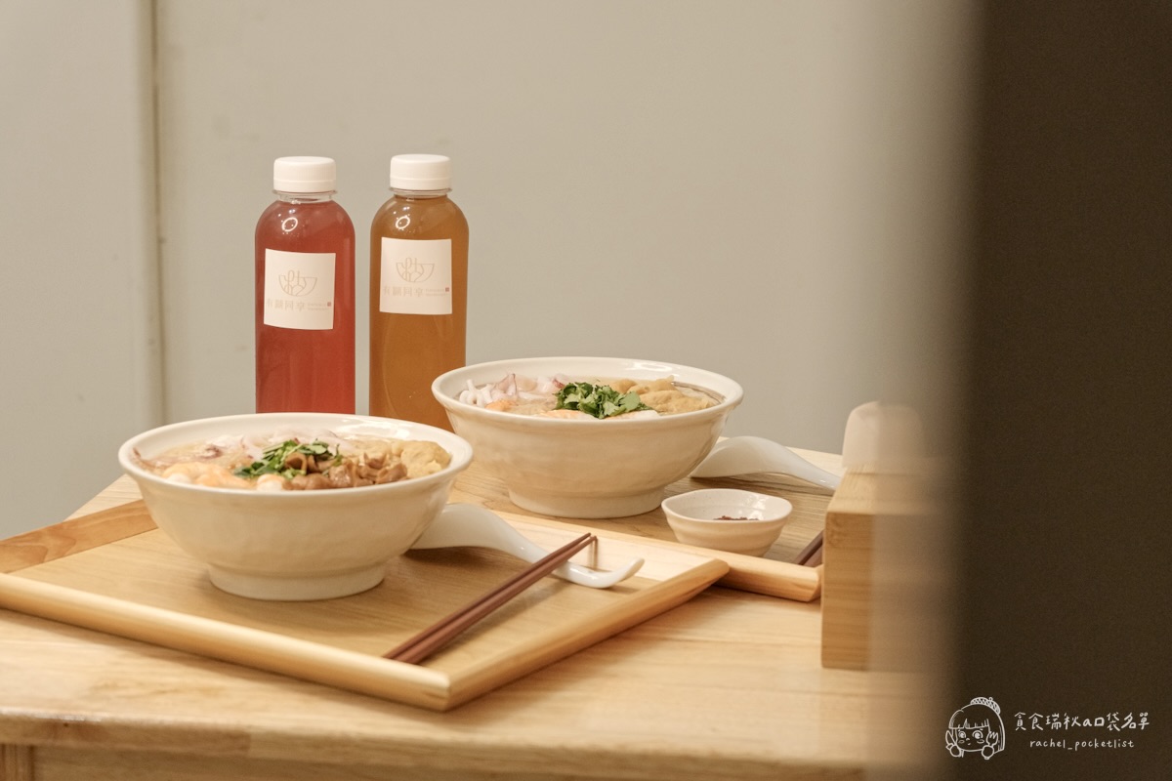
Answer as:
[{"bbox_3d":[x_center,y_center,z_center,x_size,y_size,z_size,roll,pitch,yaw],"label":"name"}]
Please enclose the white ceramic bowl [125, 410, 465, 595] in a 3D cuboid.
[{"bbox_3d":[-0.157,0.067,1.332,0.191,0.073,0.191,1,11,0],"label":"white ceramic bowl"}]

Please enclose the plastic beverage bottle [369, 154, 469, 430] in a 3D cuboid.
[{"bbox_3d":[-0.111,-0.055,1.635,0.066,0.203,0.066,1,11,0],"label":"plastic beverage bottle"}]

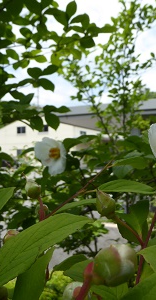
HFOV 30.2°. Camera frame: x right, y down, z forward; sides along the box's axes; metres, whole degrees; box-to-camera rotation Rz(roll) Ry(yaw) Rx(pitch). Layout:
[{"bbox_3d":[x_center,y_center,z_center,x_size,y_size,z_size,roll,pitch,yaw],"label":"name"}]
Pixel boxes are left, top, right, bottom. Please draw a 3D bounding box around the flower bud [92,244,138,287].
[{"bbox_3d":[0.018,0.056,0.140,0.020,0.018,0.018,-21,-13,1],"label":"flower bud"}]

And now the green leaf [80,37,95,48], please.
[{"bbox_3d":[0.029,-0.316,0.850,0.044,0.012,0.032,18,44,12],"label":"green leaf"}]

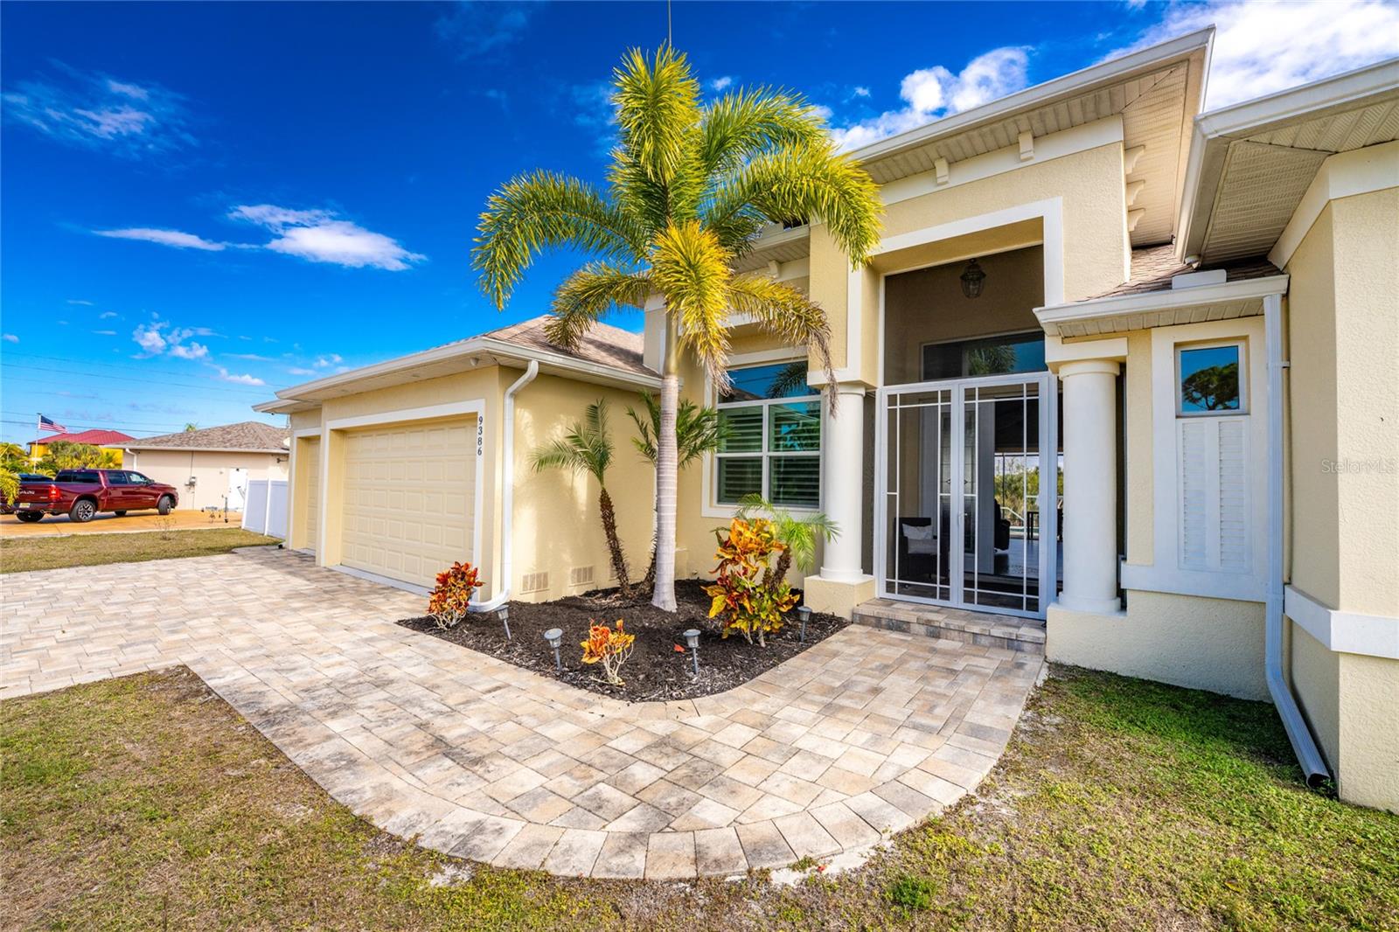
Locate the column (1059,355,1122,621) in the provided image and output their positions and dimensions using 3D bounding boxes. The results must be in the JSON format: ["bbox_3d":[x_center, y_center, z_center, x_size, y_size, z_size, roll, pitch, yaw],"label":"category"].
[{"bbox_3d":[3.717,0.183,5.179,0.470,2.310,0.470,0,-2,38],"label":"column"}]

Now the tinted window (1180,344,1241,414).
[{"bbox_3d":[4.257,-0.724,4.531,0.390,0.570,0.090,0,-2,38],"label":"tinted window"}]

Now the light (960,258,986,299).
[{"bbox_3d":[3.433,-2.349,6.818,0.300,0.490,0.300,0,-2,38],"label":"light"}]

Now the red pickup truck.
[{"bbox_3d":[-24.200,1.130,22.000,2.080,1.960,5.900,1,-2,-8],"label":"red pickup truck"}]

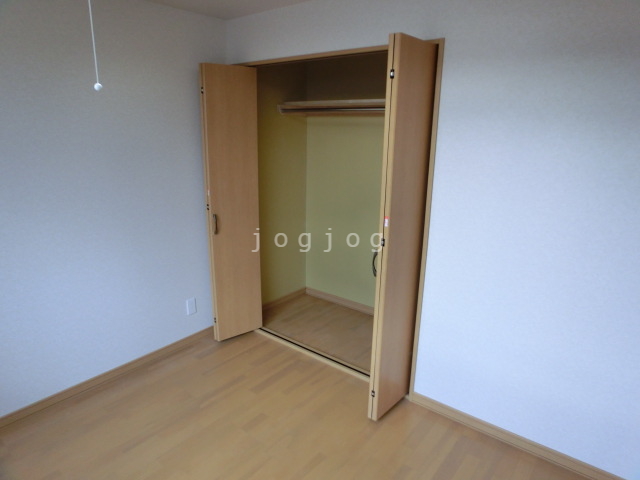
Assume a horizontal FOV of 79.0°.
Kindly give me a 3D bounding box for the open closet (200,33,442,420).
[{"bbox_3d":[0.125,-0.181,2.825,1.610,2.050,1.230,12,18,36],"label":"open closet"}]

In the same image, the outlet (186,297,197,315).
[{"bbox_3d":[-0.961,0.501,2.917,0.011,0.121,0.073,12,18,35],"label":"outlet"}]

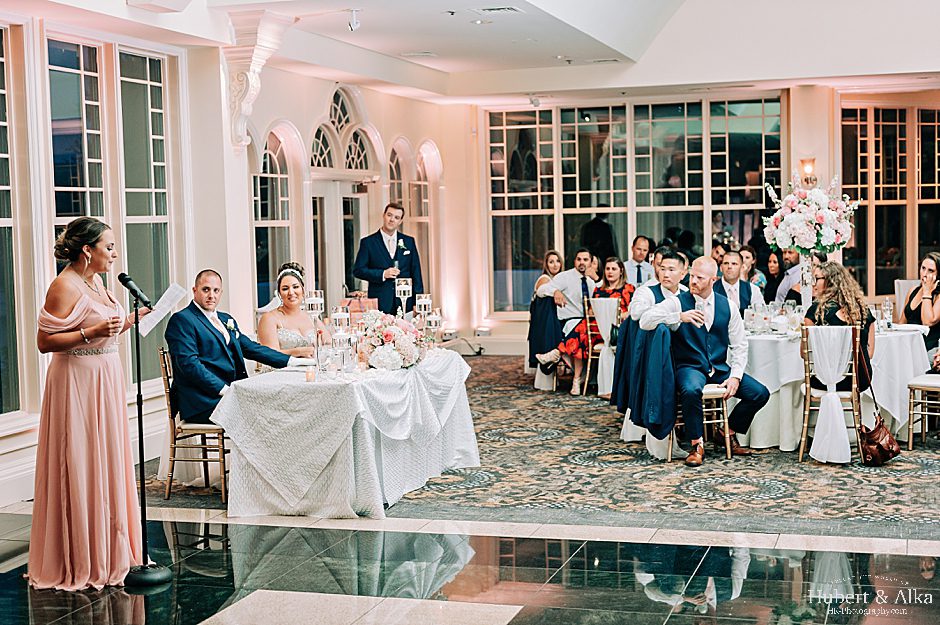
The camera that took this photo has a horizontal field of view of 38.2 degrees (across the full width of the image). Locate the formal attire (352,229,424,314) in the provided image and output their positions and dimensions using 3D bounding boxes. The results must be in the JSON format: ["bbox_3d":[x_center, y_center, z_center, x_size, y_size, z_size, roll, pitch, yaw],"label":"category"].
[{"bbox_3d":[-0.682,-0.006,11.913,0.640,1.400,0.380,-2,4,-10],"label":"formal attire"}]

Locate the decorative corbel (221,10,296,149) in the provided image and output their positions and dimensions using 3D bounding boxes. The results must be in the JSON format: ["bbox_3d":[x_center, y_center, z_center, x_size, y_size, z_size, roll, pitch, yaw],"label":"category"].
[{"bbox_3d":[-1.571,-1.713,10.110,0.390,0.970,0.460,0,4,17],"label":"decorative corbel"}]

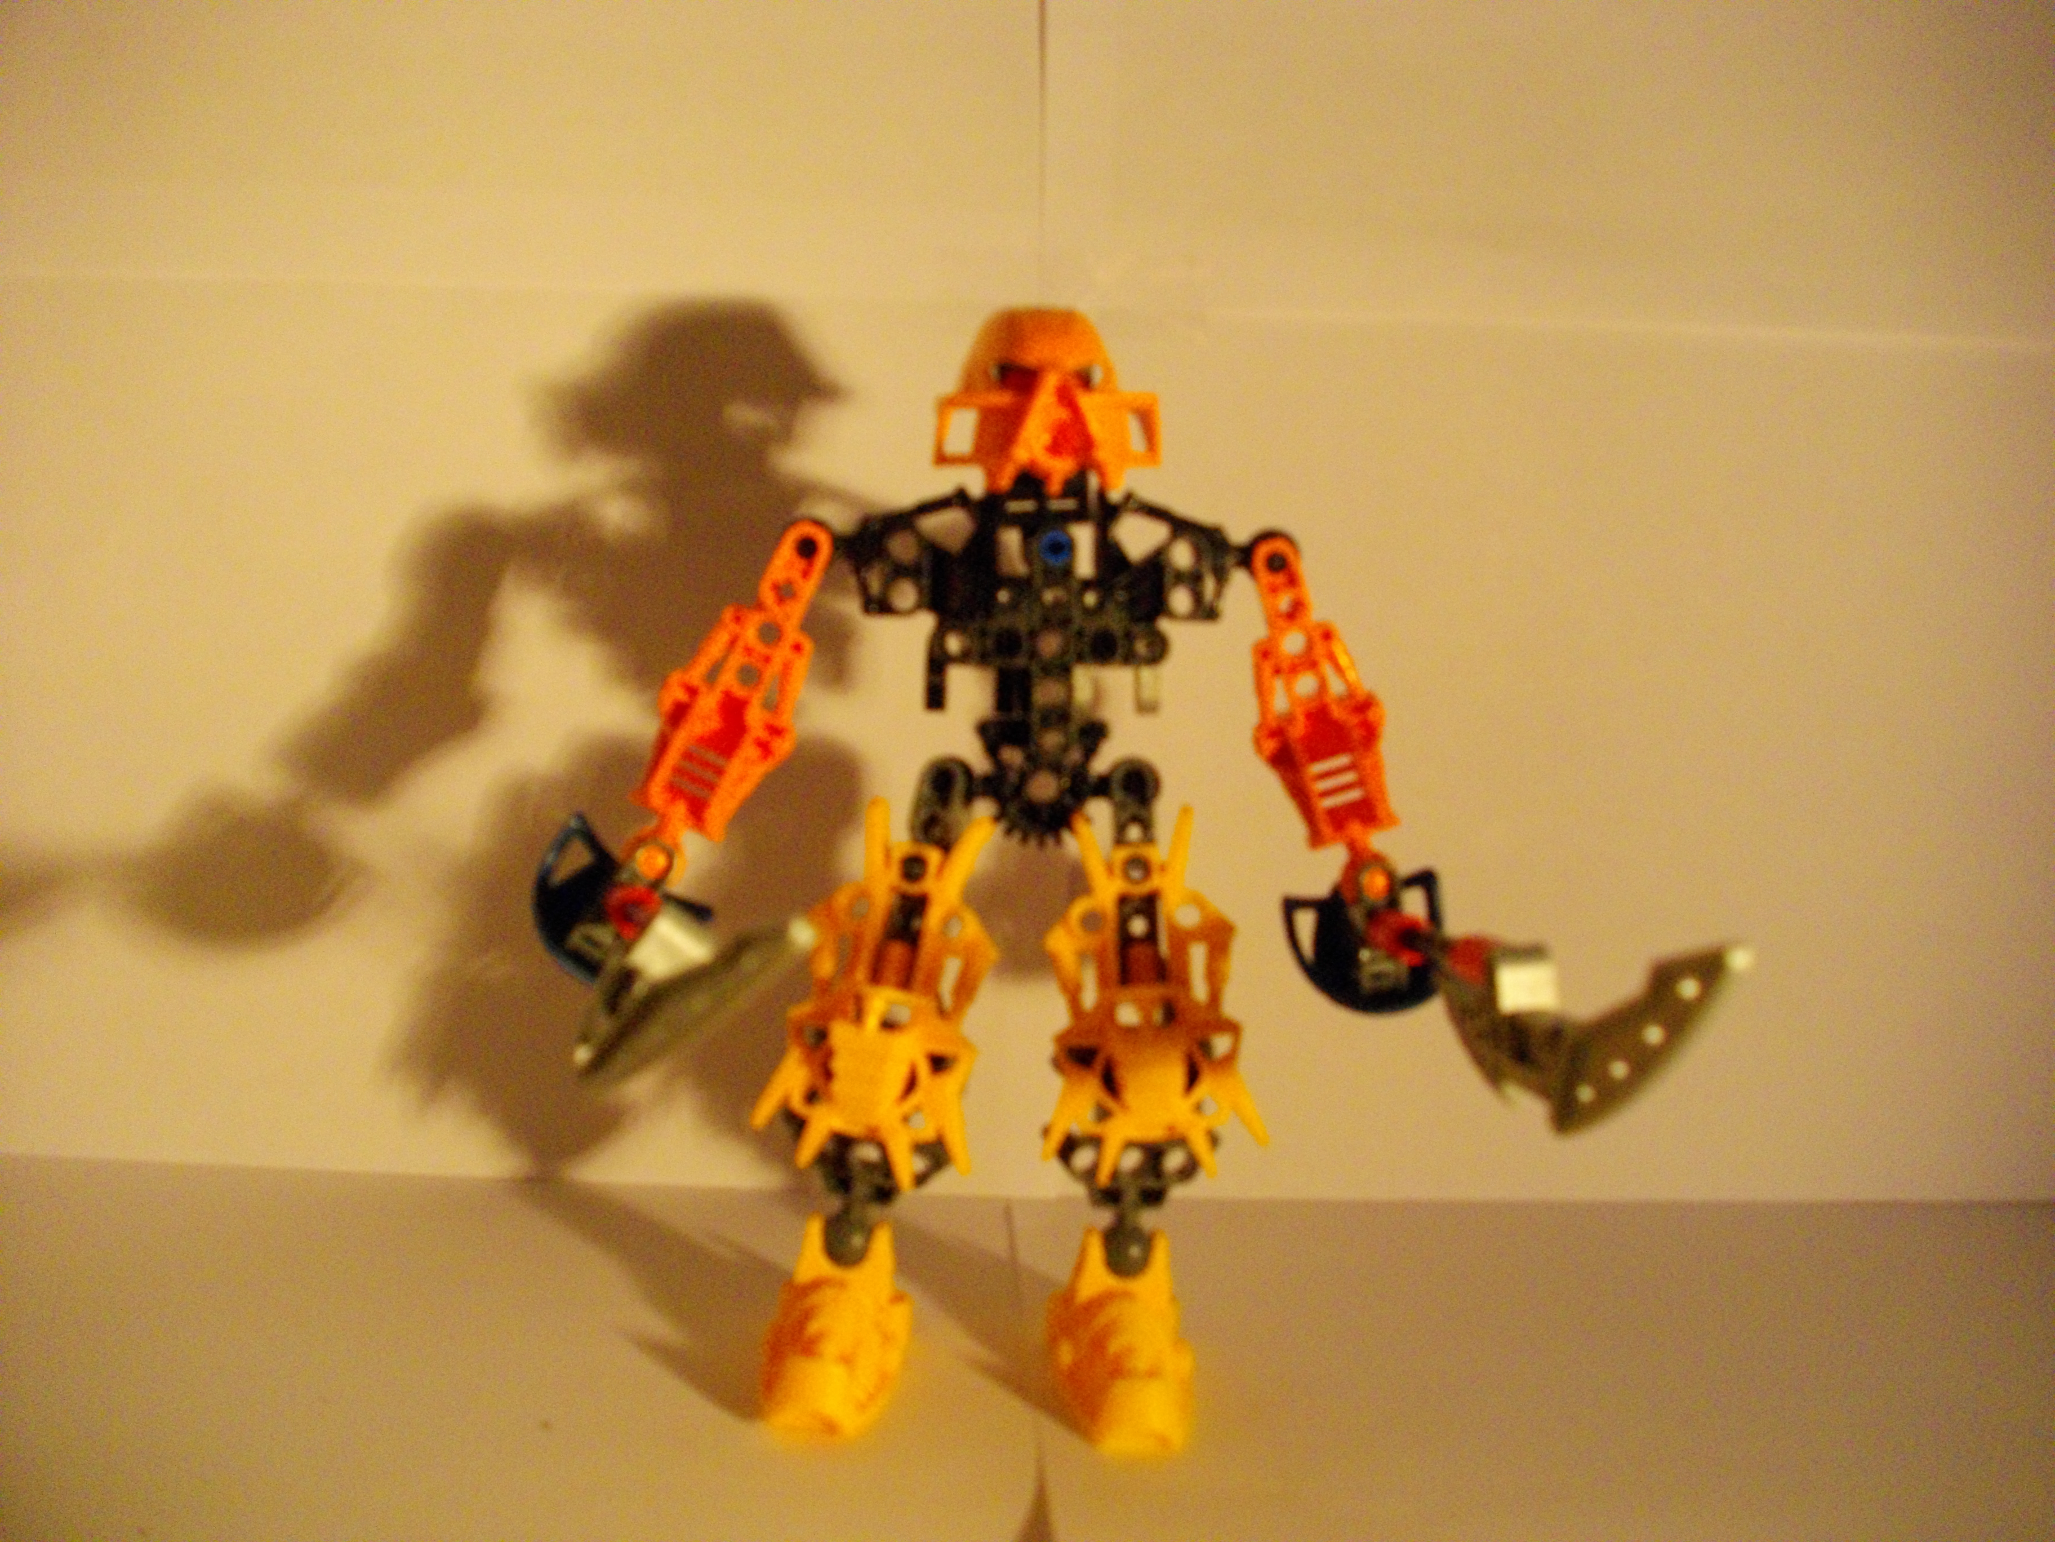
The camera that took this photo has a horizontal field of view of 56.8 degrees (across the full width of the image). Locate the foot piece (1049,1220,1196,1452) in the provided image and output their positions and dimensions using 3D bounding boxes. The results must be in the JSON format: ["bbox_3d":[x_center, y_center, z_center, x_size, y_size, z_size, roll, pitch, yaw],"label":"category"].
[{"bbox_3d":[0.015,0.090,0.311,0.024,0.027,0.041,1,2,-8],"label":"foot piece"}]

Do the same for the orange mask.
[{"bbox_3d":[0.003,-0.060,0.307,0.037,0.030,0.025,1,2,-6],"label":"orange mask"}]

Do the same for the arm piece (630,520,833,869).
[{"bbox_3d":[-0.049,-0.012,0.317,0.024,0.065,0.016,25,1,-5],"label":"arm piece"}]

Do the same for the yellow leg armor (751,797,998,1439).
[{"bbox_3d":[-0.022,0.052,0.314,0.038,0.101,0.045,8,2,7],"label":"yellow leg armor"}]

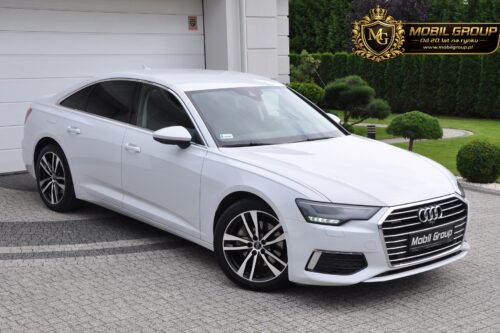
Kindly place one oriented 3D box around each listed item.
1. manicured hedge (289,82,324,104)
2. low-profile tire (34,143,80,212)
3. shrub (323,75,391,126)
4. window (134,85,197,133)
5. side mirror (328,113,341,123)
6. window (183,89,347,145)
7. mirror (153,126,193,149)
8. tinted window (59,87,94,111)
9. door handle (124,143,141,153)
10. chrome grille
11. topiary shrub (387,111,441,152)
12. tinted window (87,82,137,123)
[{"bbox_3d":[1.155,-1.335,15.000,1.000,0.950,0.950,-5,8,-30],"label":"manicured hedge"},{"bbox_3d":[-1.926,0.101,7.284,0.240,0.700,0.700,-7,14,-43],"label":"low-profile tire"},{"bbox_3d":[2.281,-1.406,15.200,1.460,1.160,1.250,1,10,9],"label":"shrub"},{"bbox_3d":[-0.631,-0.446,5.788,1.060,0.420,0.090,12,-7,46],"label":"window"},{"bbox_3d":[0.801,-0.405,6.735,0.240,0.170,0.160,-7,13,-42],"label":"side mirror"},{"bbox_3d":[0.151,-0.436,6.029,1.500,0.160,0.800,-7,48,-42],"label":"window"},{"bbox_3d":[-0.621,-0.231,5.625,0.230,0.170,0.190,-7,14,-43],"label":"mirror"},{"bbox_3d":[-1.747,-0.713,7.177,0.050,0.270,0.540,26,-9,-41],"label":"tinted window"},{"bbox_3d":[-0.987,-0.154,5.930,0.050,0.055,0.205,-7,13,-42],"label":"door handle"},{"bbox_3d":[1.255,0.438,4.945,1.100,0.420,0.180,-7,7,-42],"label":"chrome grille"},{"bbox_3d":[2.737,-0.554,11.800,0.940,0.780,0.920,2,10,14],"label":"topiary shrub"},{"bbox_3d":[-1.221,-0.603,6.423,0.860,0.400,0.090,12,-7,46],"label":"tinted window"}]

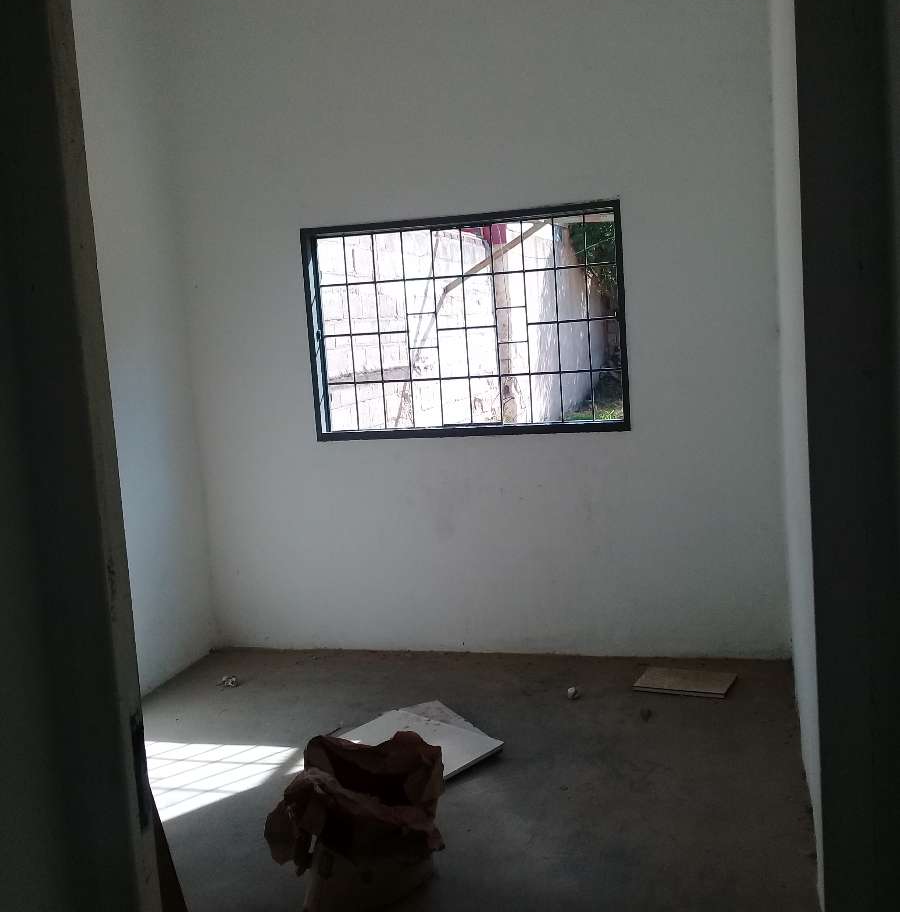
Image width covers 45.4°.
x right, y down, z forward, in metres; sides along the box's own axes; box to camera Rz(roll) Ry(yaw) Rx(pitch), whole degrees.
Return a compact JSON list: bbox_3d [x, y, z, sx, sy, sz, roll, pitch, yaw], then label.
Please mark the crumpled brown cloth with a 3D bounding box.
[{"bbox_3d":[-0.284,0.994,3.034,0.470,0.290,0.370,-5,7,-7],"label":"crumpled brown cloth"}]

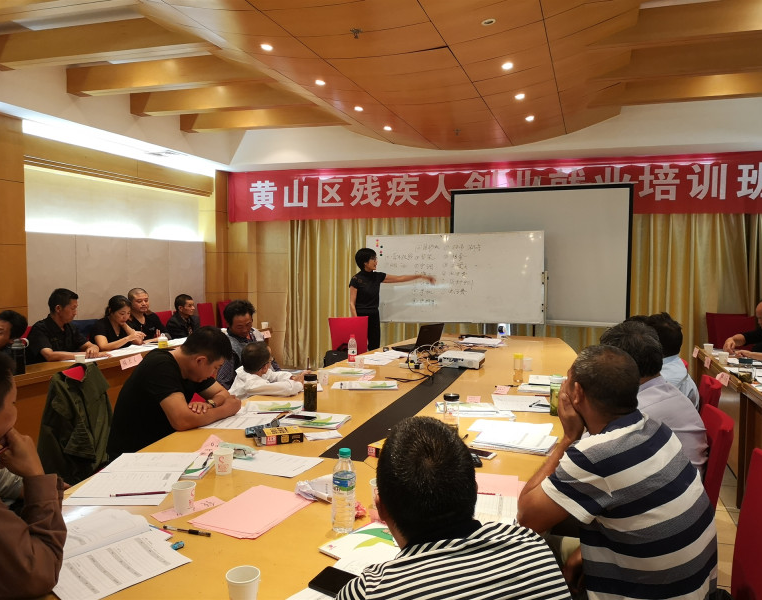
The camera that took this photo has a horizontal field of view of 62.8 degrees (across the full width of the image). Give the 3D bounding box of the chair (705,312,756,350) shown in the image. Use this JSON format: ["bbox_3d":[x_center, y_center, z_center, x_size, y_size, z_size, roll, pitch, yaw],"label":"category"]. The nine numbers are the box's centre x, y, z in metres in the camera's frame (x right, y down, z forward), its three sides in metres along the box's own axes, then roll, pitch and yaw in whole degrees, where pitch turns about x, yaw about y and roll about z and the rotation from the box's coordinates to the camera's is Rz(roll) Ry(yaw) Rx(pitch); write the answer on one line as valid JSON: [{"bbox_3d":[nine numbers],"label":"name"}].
[{"bbox_3d":[3.453,0.658,6.111,0.470,0.970,0.560,2,4,19],"label":"chair"}]

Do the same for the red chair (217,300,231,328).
[{"bbox_3d":[-1.936,0.507,8.766,0.560,0.955,0.440,1,3,13],"label":"red chair"}]

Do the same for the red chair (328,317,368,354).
[{"bbox_3d":[-0.180,0.670,6.189,0.440,0.955,0.560,-2,4,-36],"label":"red chair"}]

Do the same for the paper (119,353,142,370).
[{"bbox_3d":[-1.895,0.474,4.762,0.015,0.080,0.220,2,10,19],"label":"paper"}]

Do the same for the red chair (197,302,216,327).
[{"bbox_3d":[-2.131,0.533,8.292,0.560,0.955,0.440,2,4,23],"label":"red chair"}]

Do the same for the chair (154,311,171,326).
[{"bbox_3d":[-1.980,0.601,6.047,0.550,0.970,0.450,2,4,19],"label":"chair"}]

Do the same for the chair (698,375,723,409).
[{"bbox_3d":[1.347,0.861,3.111,0.560,0.955,0.440,2,4,20],"label":"chair"}]

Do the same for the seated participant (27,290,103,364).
[{"bbox_3d":[-2.236,0.541,4.618,0.720,1.250,0.550,2,4,19],"label":"seated participant"}]

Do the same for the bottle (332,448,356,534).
[{"bbox_3d":[-0.105,0.532,1.739,0.065,0.232,0.065,0,3,0],"label":"bottle"}]

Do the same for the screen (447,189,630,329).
[{"bbox_3d":[1.720,-0.494,6.932,1.970,1.490,0.070,2,4,23],"label":"screen"}]

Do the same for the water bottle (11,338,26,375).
[{"bbox_3d":[-2.259,0.347,3.902,0.080,0.220,0.080,2,4,19],"label":"water bottle"}]

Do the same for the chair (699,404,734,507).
[{"bbox_3d":[1.000,0.899,2.418,0.560,0.955,0.440,2,4,20],"label":"chair"}]

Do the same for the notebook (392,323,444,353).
[{"bbox_3d":[0.332,0.321,5.415,0.295,0.230,0.350,3,4,39],"label":"notebook"}]

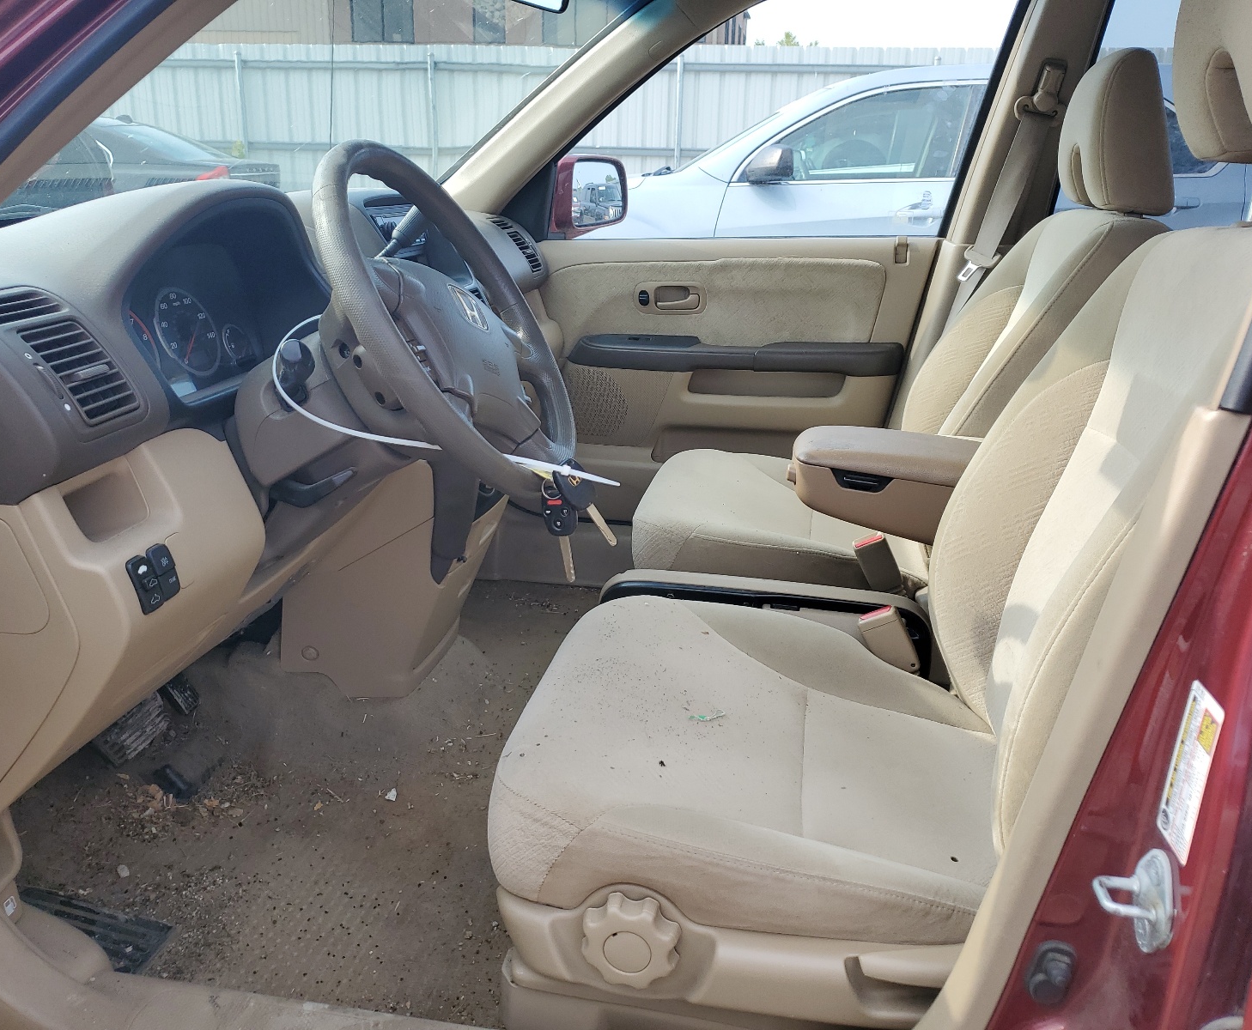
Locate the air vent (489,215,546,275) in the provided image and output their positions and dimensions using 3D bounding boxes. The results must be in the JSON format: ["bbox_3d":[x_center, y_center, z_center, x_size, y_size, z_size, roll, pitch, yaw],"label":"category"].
[{"bbox_3d":[-0.209,-0.503,1.927,0.050,0.135,0.085,-33,9,21],"label":"air vent"}]

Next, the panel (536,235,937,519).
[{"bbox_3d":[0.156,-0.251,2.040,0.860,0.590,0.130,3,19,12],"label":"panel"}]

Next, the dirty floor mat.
[{"bbox_3d":[-0.294,0.302,1.585,0.700,0.140,1.250,3,19,12],"label":"dirty floor mat"}]

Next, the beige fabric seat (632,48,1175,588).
[{"bbox_3d":[0.426,-0.224,1.621,0.770,0.930,0.530,3,19,12],"label":"beige fabric seat"}]

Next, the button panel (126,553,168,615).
[{"bbox_3d":[-0.411,0.060,0.879,0.015,0.049,0.026,-8,17,15],"label":"button panel"}]

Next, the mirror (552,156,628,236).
[{"bbox_3d":[-0.106,-0.684,2.220,0.120,0.180,0.220,10,22,30],"label":"mirror"}]

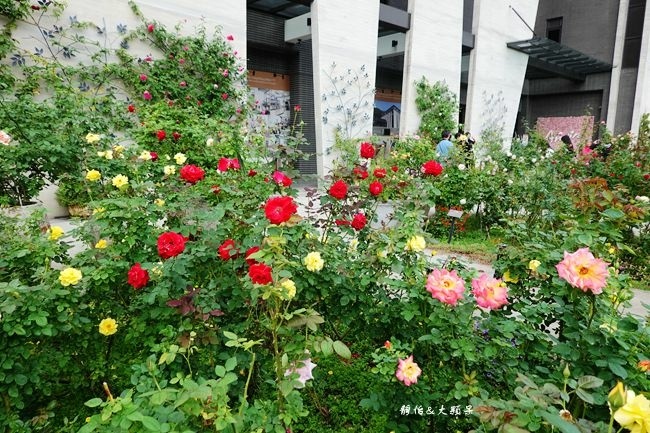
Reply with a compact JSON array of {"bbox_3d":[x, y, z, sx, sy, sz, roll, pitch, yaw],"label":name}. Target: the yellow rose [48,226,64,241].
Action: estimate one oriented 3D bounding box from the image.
[{"bbox_3d":[-1.147,0.073,1.850,0.066,0.058,0.055,-4,10,-23],"label":"yellow rose"}]

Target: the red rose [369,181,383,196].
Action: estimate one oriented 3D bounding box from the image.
[{"bbox_3d":[0.262,-0.145,2.250,0.069,0.079,0.065,1,10,7],"label":"red rose"}]

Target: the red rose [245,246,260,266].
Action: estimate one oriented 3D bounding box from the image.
[{"bbox_3d":[-0.293,0.170,1.800,0.079,0.087,0.070,-2,10,-9],"label":"red rose"}]

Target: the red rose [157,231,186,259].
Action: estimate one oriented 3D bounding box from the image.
[{"bbox_3d":[-0.585,0.107,1.650,0.108,0.100,0.075,-2,9,-12],"label":"red rose"}]

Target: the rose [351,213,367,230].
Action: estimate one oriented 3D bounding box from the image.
[{"bbox_3d":[0.188,0.028,2.400,0.082,0.095,0.075,1,9,4],"label":"rose"}]

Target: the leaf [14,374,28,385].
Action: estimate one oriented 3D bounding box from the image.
[{"bbox_3d":[-0.981,0.527,1.400,0.042,0.010,0.035,16,45,-9],"label":"leaf"}]

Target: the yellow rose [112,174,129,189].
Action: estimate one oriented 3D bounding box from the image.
[{"bbox_3d":[-1.015,-0.174,2.150,0.075,0.066,0.060,-5,11,-25],"label":"yellow rose"}]

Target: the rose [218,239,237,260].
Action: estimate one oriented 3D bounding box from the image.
[{"bbox_3d":[-0.434,0.148,1.950,0.090,0.092,0.070,-2,9,-13],"label":"rose"}]

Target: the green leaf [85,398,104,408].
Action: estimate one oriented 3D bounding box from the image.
[{"bbox_3d":[-0.585,0.475,1.100,0.049,0.010,0.028,-5,38,-15],"label":"green leaf"}]

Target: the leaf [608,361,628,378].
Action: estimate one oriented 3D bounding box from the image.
[{"bbox_3d":[0.745,0.391,1.100,0.060,0.010,0.032,23,53,28],"label":"leaf"}]

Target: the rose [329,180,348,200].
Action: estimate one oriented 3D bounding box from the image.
[{"bbox_3d":[0.073,-0.135,2.250,0.094,0.096,0.075,0,9,2],"label":"rose"}]

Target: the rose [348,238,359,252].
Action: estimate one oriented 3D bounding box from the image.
[{"bbox_3d":[0.155,0.157,2.350,0.058,0.072,0.055,1,9,4],"label":"rose"}]

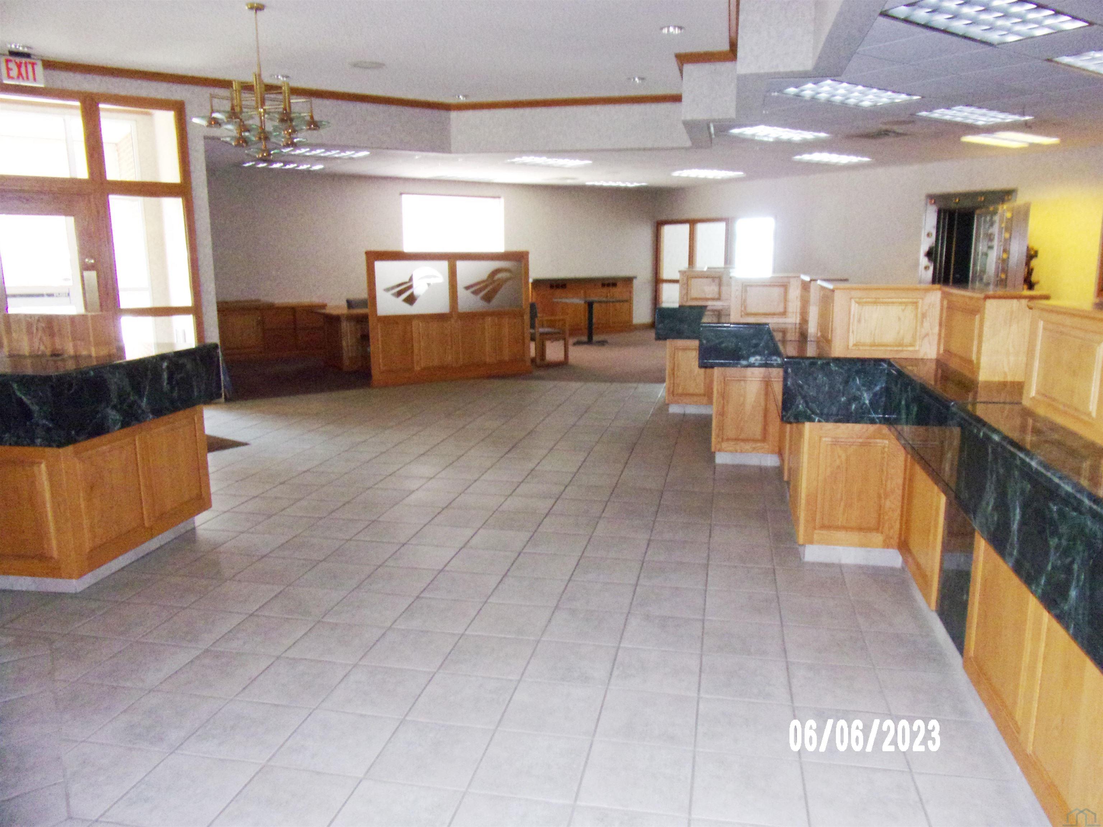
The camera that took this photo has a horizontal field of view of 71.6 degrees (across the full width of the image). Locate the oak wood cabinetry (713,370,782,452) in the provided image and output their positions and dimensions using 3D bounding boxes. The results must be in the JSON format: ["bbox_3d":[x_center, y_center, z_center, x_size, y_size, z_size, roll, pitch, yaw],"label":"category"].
[{"bbox_3d":[1.393,-0.046,5.476,0.460,0.600,0.300,2,11,12],"label":"oak wood cabinetry"}]

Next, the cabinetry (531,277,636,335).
[{"bbox_3d":[0.502,-2.126,15.208,2.450,1.080,0.550,-7,13,-32],"label":"cabinetry"}]

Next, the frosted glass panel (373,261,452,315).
[{"bbox_3d":[-1.628,-1.482,9.038,0.900,0.625,0.020,-7,13,-28],"label":"frosted glass panel"}]

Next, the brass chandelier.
[{"bbox_3d":[-2.108,-2.394,5.564,0.900,1.070,0.900,2,11,12],"label":"brass chandelier"}]

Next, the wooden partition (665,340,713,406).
[{"bbox_3d":[1.337,-0.417,7.335,0.450,0.600,0.300,2,11,12],"label":"wooden partition"}]

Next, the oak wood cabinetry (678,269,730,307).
[{"bbox_3d":[1.426,-1.166,7.174,0.470,0.330,0.150,2,11,12],"label":"oak wood cabinetry"}]

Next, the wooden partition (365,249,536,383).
[{"bbox_3d":[-1.200,-1.183,9.329,2.090,1.540,0.090,-7,13,-28],"label":"wooden partition"}]

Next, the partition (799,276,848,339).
[{"bbox_3d":[1.707,-0.701,4.835,0.210,0.330,0.660,2,11,12],"label":"partition"}]

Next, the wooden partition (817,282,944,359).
[{"bbox_3d":[1.542,-0.469,3.686,0.460,0.330,0.620,2,11,12],"label":"wooden partition"}]

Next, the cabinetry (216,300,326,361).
[{"bbox_3d":[-4.414,-1.262,12.011,1.750,0.820,0.540,-6,12,-26],"label":"cabinetry"}]

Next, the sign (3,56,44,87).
[{"bbox_3d":[-4.691,-3.038,6.791,0.310,0.210,0.060,-7,13,-32],"label":"sign"}]

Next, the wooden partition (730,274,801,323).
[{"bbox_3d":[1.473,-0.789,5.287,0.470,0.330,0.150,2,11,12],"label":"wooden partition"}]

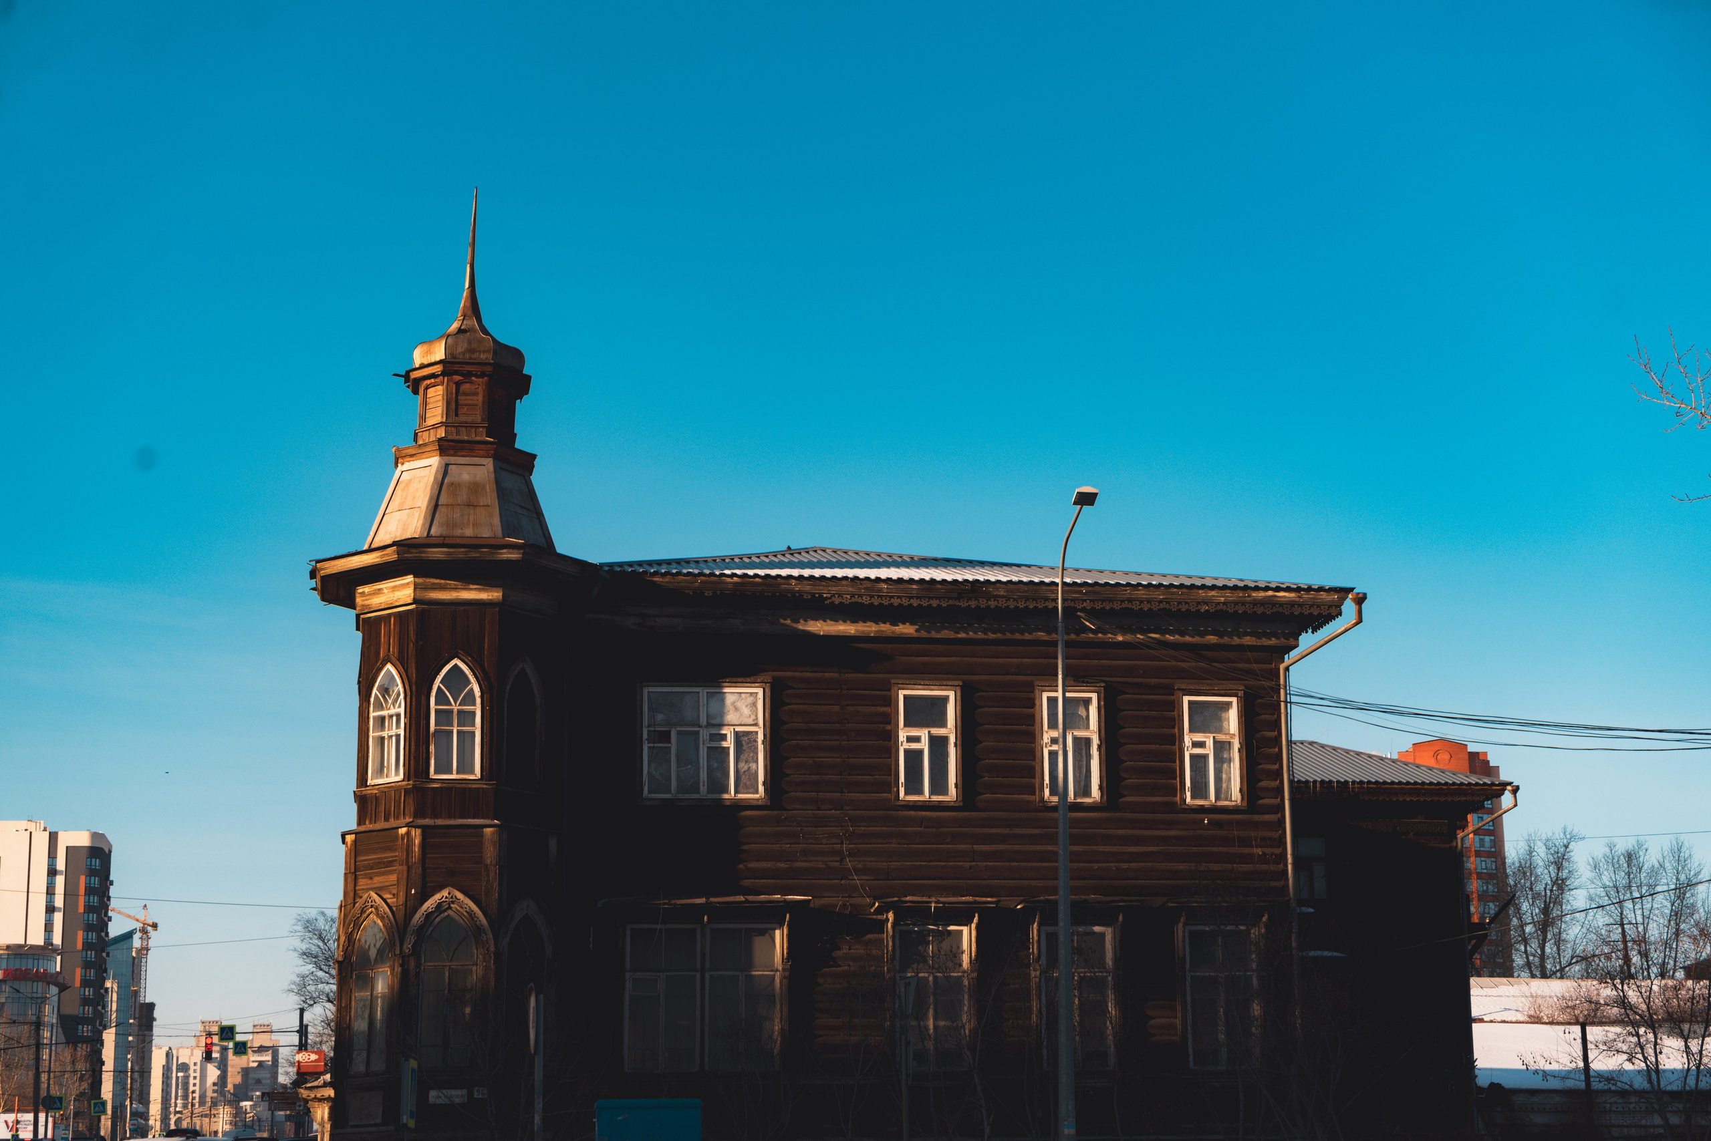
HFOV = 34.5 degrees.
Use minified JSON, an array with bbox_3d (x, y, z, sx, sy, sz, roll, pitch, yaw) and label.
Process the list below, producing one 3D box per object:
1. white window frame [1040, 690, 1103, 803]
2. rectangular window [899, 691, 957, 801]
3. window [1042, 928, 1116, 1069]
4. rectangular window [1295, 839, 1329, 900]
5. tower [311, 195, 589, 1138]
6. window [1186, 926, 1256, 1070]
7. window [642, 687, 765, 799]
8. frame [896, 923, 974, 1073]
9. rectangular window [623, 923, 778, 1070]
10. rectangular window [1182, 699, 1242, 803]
[{"bbox_3d":[2.977,2.432,37.898,0.831,1.554,0.150,1,-11,-10],"label":"white window frame"},{"bbox_3d":[0.984,2.379,37.565,0.779,1.513,0.150,1,-11,-10],"label":"rectangular window"},{"bbox_3d":[3.016,5.768,37.238,1.002,1.938,0.150,1,-11,-10],"label":"window"},{"bbox_3d":[8.475,5.554,51.261,0.648,1.141,0.150,1,-11,-10],"label":"rectangular window"},{"bbox_3d":[-5.283,1.564,36.646,3.750,13.876,3.750,1,-11,-10],"label":"tower"},{"bbox_3d":[4.982,5.815,37.567,1.001,1.982,0.150,1,-11,-10],"label":"window"},{"bbox_3d":[-2.036,2.324,37.055,1.643,1.520,0.150,1,-11,-10],"label":"window"},{"bbox_3d":[1.048,5.722,36.907,1.003,1.947,0.150,1,-11,-10],"label":"frame"},{"bbox_3d":[-1.998,5.647,36.397,2.110,1.964,0.150,1,-11,-10],"label":"rectangular window"},{"bbox_3d":[4.949,2.490,38.226,0.846,1.530,0.150,1,-11,-10],"label":"rectangular window"}]

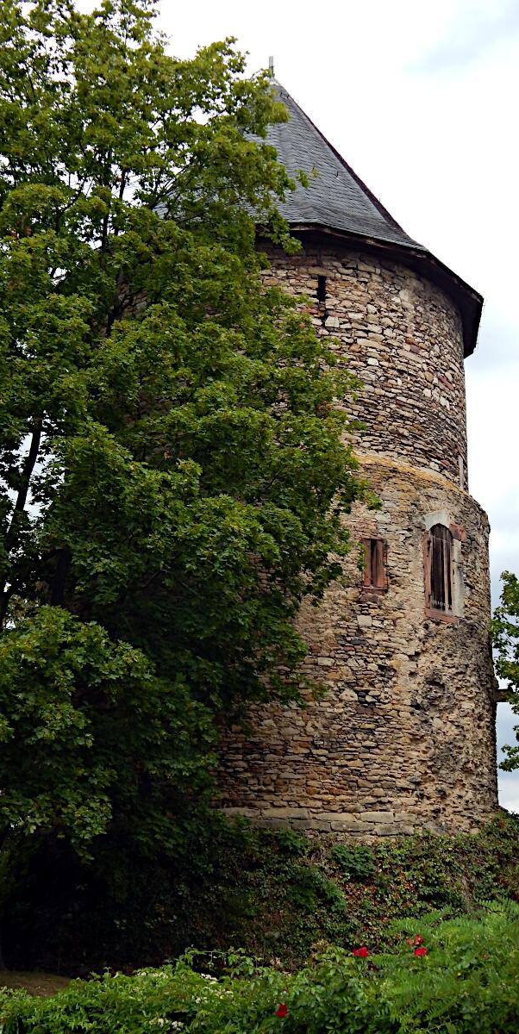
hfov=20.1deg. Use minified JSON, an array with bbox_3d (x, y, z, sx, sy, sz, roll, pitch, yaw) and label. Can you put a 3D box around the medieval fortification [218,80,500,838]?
[{"bbox_3d":[0.173,-1.809,32.599,9.724,18.464,9.724,1,-18,0],"label":"medieval fortification"}]

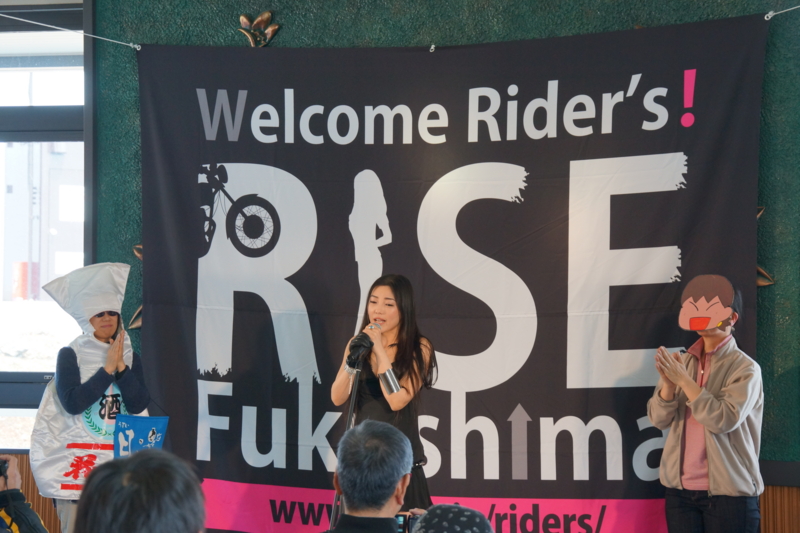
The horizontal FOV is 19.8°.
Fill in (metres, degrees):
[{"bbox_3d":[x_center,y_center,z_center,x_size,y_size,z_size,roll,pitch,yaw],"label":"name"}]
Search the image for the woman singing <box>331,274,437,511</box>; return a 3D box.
[{"bbox_3d":[-0.064,0.860,8.950,0.460,1.650,0.400,0,0,25],"label":"woman singing"}]

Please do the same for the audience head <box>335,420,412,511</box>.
[{"bbox_3d":[-0.061,0.463,5.250,0.185,0.245,0.225,0,0,22],"label":"audience head"}]

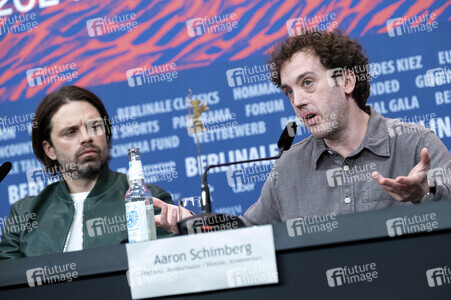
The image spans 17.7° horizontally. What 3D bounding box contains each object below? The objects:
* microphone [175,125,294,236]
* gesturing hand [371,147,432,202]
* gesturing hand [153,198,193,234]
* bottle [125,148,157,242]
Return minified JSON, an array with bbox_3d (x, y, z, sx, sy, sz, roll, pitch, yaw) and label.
[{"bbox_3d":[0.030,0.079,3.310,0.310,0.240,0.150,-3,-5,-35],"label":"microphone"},{"bbox_3d":[0.418,0.063,3.450,0.150,0.125,0.100,-3,-5,-35],"label":"gesturing hand"},{"bbox_3d":[-0.131,0.161,3.470,0.130,0.092,0.090,-3,-5,-37],"label":"gesturing hand"},{"bbox_3d":[-0.190,0.111,3.200,0.061,0.230,0.061,-6,-4,0],"label":"bottle"}]

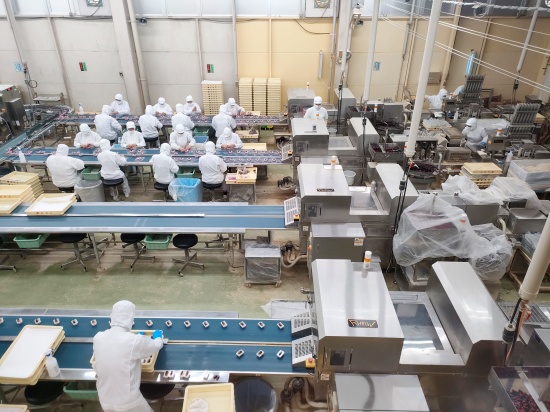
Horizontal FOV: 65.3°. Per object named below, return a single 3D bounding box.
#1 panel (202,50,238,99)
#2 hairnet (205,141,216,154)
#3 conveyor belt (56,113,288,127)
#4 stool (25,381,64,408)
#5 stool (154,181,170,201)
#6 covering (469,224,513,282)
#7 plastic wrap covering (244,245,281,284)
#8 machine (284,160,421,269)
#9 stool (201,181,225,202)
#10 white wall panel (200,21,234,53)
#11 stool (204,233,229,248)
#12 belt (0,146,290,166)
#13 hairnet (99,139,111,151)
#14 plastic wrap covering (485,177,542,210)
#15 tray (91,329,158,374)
[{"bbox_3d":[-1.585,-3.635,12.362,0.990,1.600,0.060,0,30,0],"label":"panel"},{"bbox_3d":[-1.093,-0.998,7.270,0.200,0.250,0.230,2,31,3],"label":"hairnet"},{"bbox_3d":[-2.650,-2.206,11.085,5.995,0.130,0.891,1,29,1],"label":"conveyor belt"},{"bbox_3d":[-2.210,1.946,4.258,0.420,0.540,0.420,0,30,0],"label":"stool"},{"bbox_3d":[-2.099,-0.210,8.220,0.440,0.480,0.440,1,29,1],"label":"stool"},{"bbox_3d":[2.846,0.595,5.689,0.500,0.570,0.450,0,30,0],"label":"covering"},{"bbox_3d":[-0.174,0.865,6.260,0.516,0.516,0.329,1,29,1],"label":"plastic wrap covering"},{"bbox_3d":[1.091,0.235,6.628,1.831,1.272,1.421,1,29,1],"label":"machine"},{"bbox_3d":[-1.178,-0.210,8.228,0.440,0.480,0.440,1,29,1],"label":"stool"},{"bbox_3d":[-1.501,-4.439,11.196,0.900,0.820,0.040,0,30,0],"label":"white wall panel"},{"bbox_3d":[-0.872,0.398,6.733,0.440,0.480,0.440,0,30,0],"label":"stool"},{"bbox_3d":[-2.430,-0.852,7.948,5.000,0.130,0.700,0,30,0],"label":"belt"},{"bbox_3d":[-3.188,-1.144,8.019,0.210,0.230,0.240,8,30,14],"label":"hairnet"},{"bbox_3d":[3.504,-0.108,6.409,0.580,0.420,0.750,0,30,0],"label":"plastic wrap covering"},{"bbox_3d":[-1.464,1.436,4.307,0.600,0.120,0.410,1,29,1],"label":"tray"}]

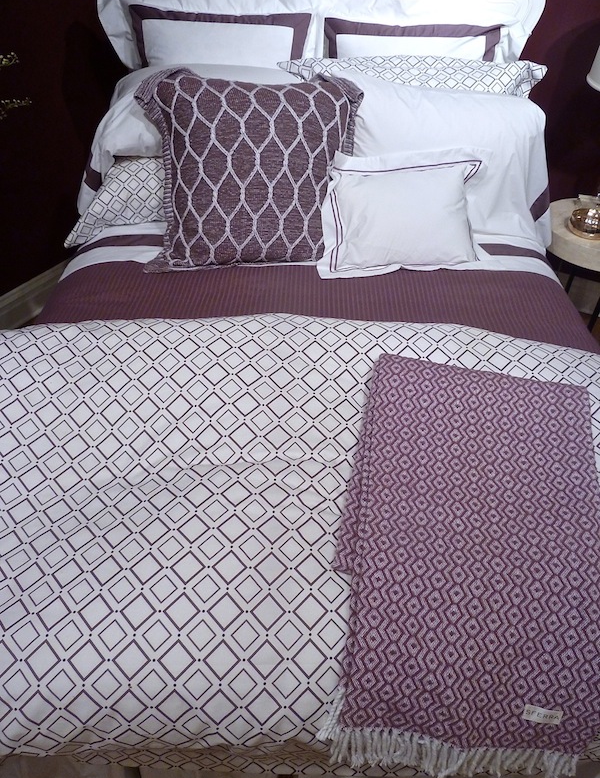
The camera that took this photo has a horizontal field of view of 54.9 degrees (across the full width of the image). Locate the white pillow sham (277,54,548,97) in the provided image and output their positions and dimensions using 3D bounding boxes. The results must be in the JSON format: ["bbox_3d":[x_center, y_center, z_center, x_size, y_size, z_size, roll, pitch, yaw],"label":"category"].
[{"bbox_3d":[0.380,-0.859,2.002,0.840,0.500,0.170,1,5,1],"label":"white pillow sham"}]

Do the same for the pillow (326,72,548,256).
[{"bbox_3d":[0.425,-0.751,1.898,0.740,0.500,0.200,1,8,1],"label":"pillow"}]

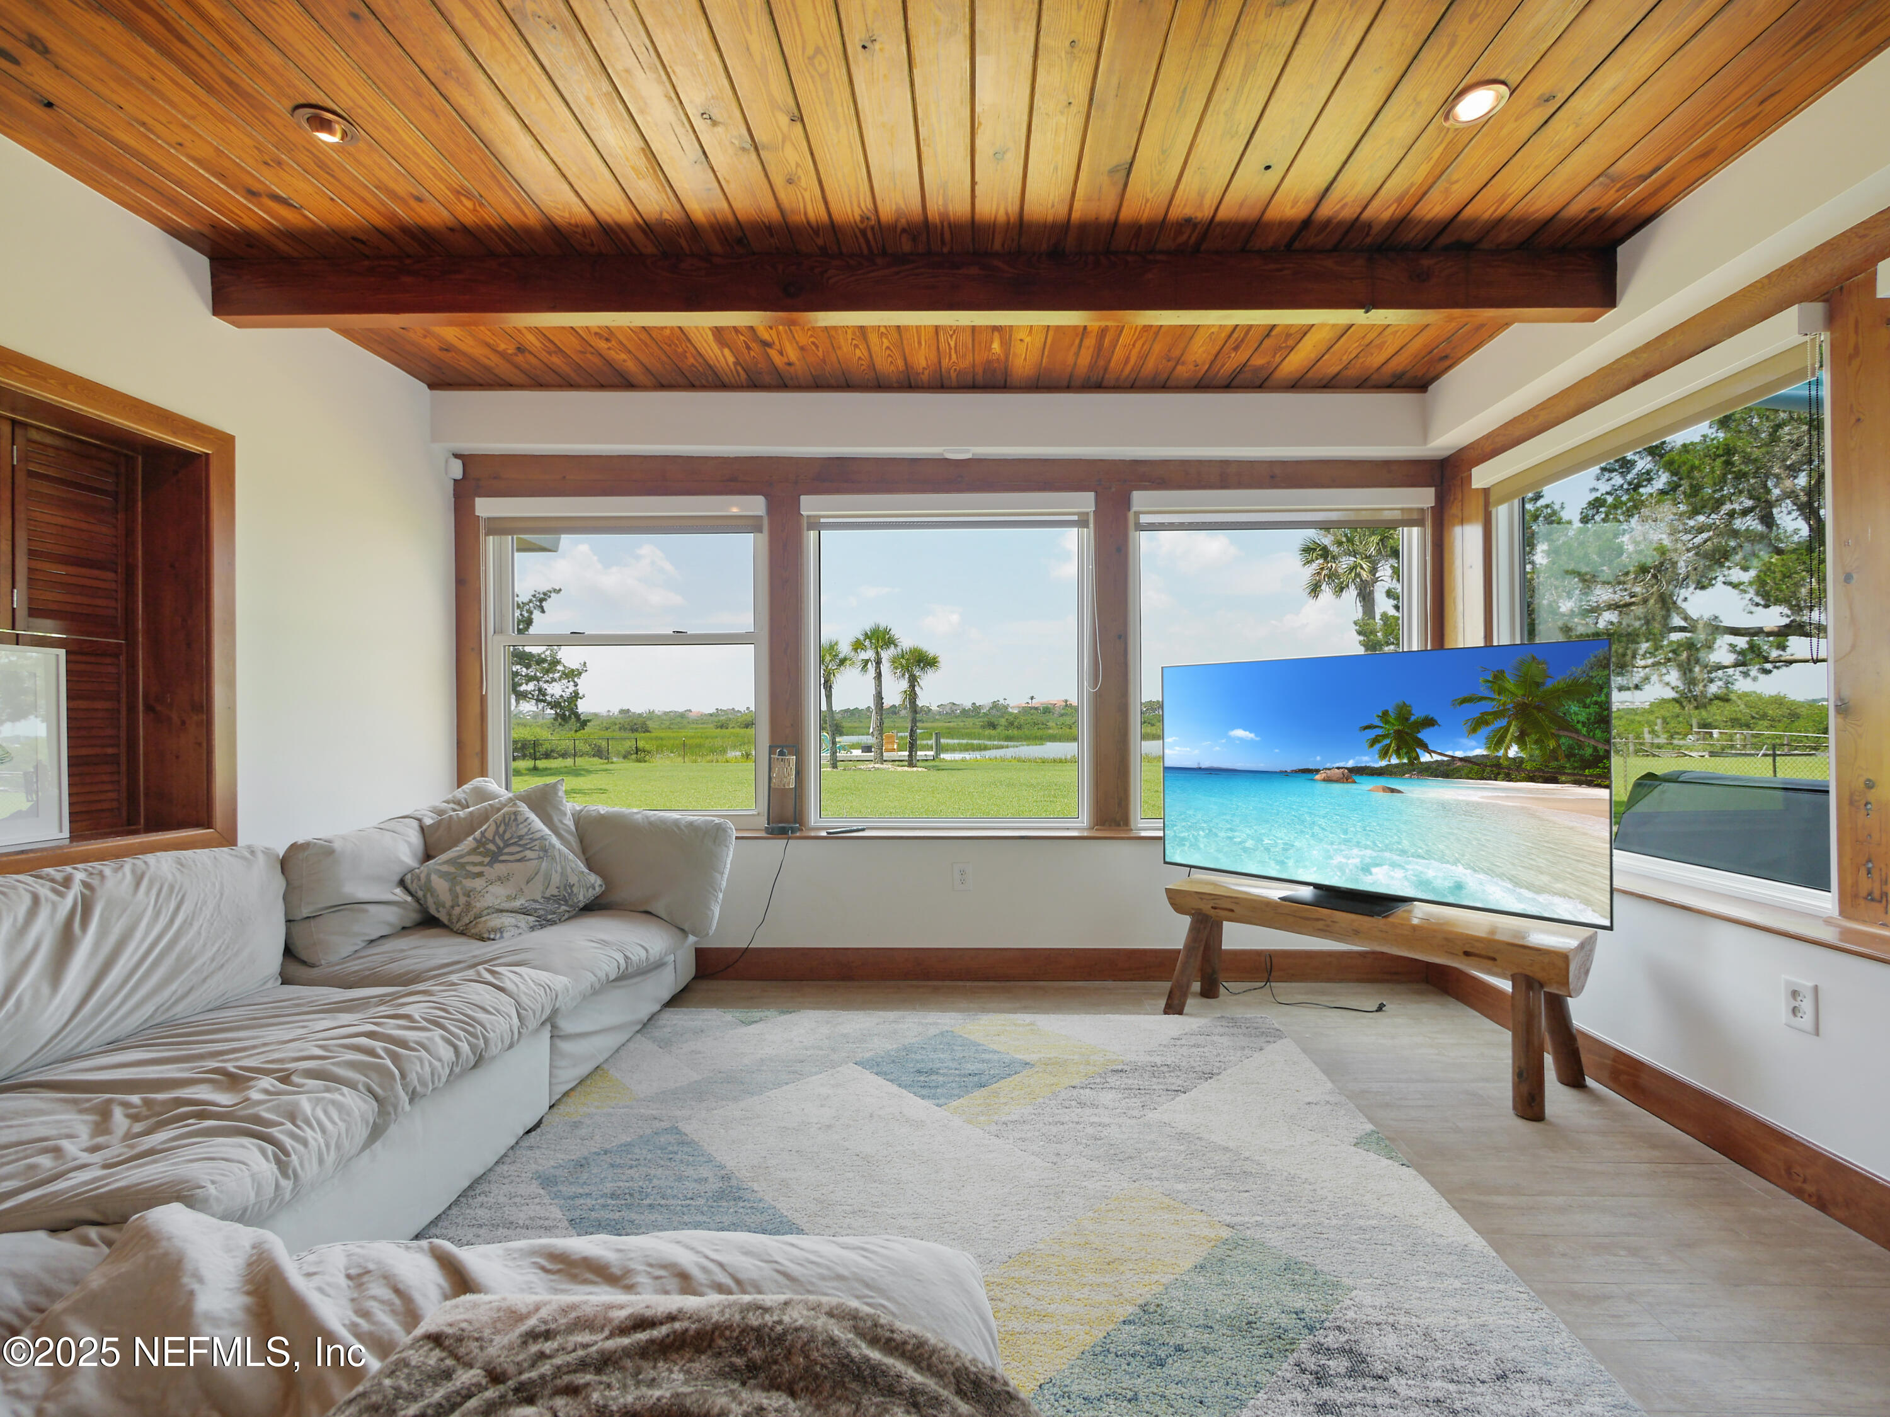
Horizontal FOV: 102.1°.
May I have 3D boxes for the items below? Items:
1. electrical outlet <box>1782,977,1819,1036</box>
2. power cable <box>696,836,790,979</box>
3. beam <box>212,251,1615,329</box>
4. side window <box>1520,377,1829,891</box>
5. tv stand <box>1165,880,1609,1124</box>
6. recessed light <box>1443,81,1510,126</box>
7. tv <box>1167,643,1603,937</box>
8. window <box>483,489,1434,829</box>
[{"bbox_3d":[1.985,0.690,1.775,0.012,0.115,0.073,0,-1,2],"label":"electrical outlet"},{"bbox_3d":[-0.858,0.842,3.245,0.400,0.600,0.070,0,-1,1],"label":"power cable"},{"bbox_3d":[-0.107,-1.288,2.355,4.250,0.180,0.085,0,-1,1],"label":"beam"},{"bbox_3d":[2.285,-0.200,2.520,0.080,1.380,1.150,0,-1,2],"label":"side window"},{"bbox_3d":[1.408,0.922,2.647,1.260,0.462,0.395,-1,-1,44],"label":"tv stand"},{"bbox_3d":[1.228,-1.385,1.762,0.126,0.025,0.126,0,-1,1],"label":"recessed light"},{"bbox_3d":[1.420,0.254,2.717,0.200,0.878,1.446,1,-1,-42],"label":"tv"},{"bbox_3d":[0.015,-0.283,3.340,4.290,1.650,0.140,0,-1,1],"label":"window"}]

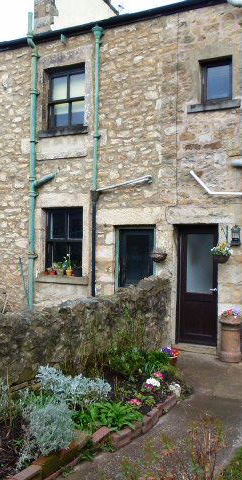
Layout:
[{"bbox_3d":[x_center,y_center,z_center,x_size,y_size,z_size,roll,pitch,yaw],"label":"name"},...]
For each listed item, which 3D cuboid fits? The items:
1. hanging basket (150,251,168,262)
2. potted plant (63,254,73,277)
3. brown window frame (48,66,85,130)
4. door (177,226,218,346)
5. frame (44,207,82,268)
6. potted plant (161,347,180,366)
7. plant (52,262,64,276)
[{"bbox_3d":[0.677,0.304,8.126,0.290,0.190,0.230,1,0,25],"label":"hanging basket"},{"bbox_3d":[-1.026,0.495,9.087,0.170,0.439,0.170,1,0,25],"label":"potted plant"},{"bbox_3d":[-1.055,-2.835,9.281,0.920,1.240,0.100,1,0,25],"label":"brown window frame"},{"bbox_3d":[1.387,0.812,8.182,0.800,2.080,0.100,1,0,25],"label":"door"},{"bbox_3d":[-1.103,0.026,9.274,0.952,1.352,0.100,1,0,25],"label":"frame"},{"bbox_3d":[0.760,1.790,7.100,0.270,0.300,0.250,1,0,0],"label":"potted plant"},{"bbox_3d":[-1.266,0.588,9.213,0.220,0.270,0.190,1,0,25],"label":"plant"}]

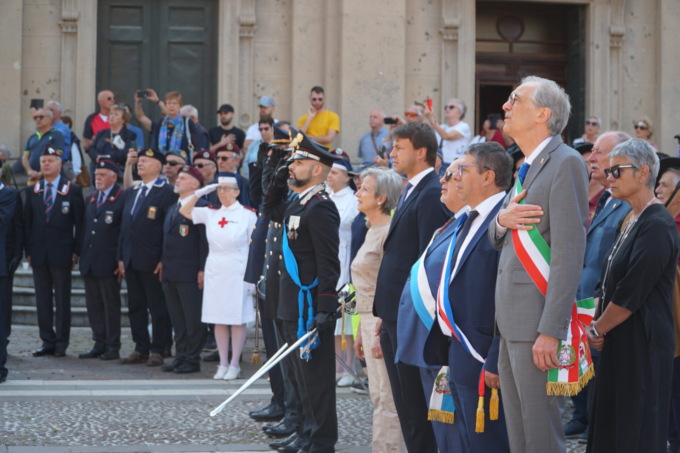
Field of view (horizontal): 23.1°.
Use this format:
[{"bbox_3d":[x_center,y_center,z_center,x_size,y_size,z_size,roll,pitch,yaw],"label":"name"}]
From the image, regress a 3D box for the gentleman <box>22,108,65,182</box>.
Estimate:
[{"bbox_3d":[-3.372,-0.493,18.934,0.520,1.700,0.380,1,3,30],"label":"gentleman"}]

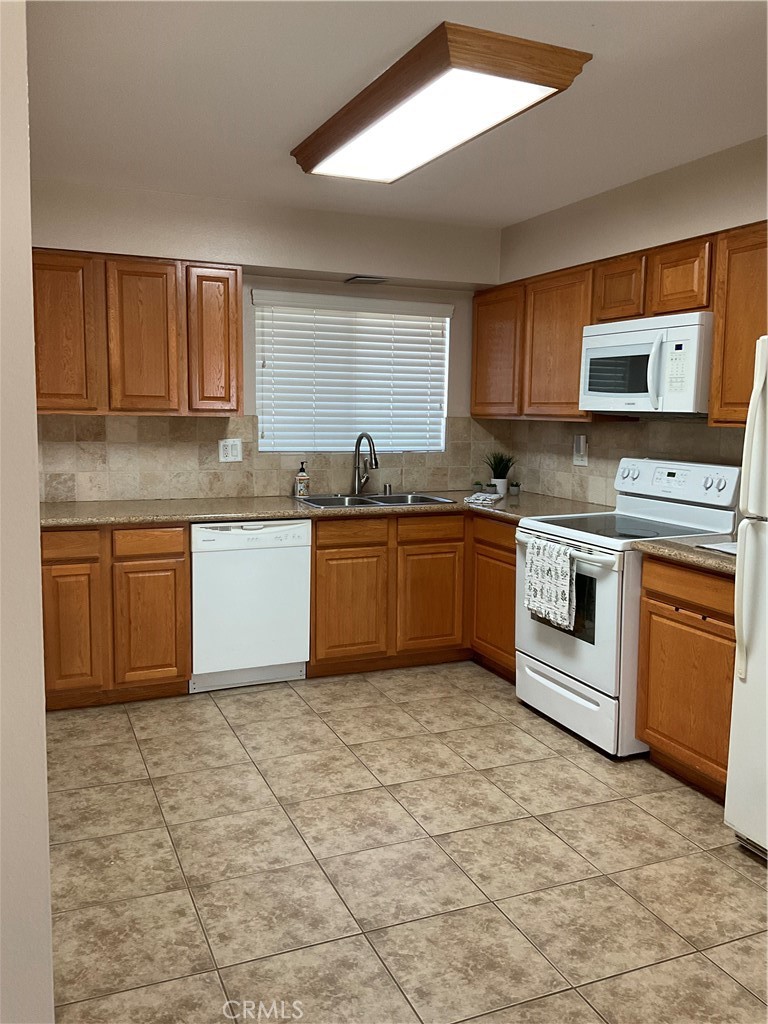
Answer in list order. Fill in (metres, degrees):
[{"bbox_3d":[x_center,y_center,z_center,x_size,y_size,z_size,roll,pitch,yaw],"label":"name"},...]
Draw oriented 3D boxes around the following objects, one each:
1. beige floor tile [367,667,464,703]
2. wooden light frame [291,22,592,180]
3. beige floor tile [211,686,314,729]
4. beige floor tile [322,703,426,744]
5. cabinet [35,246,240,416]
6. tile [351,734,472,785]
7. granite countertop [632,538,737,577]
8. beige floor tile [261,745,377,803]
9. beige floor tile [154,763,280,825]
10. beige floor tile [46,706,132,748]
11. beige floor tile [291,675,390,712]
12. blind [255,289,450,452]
[{"bbox_3d":[0.162,0.911,4.441,0.402,0.010,0.404,-2,8,-23],"label":"beige floor tile"},{"bbox_3d":[0.114,-1.347,2.982,0.483,0.083,1.328,-2,8,-23],"label":"wooden light frame"},{"bbox_3d":[-0.585,0.941,4.125,0.402,0.010,0.404,-2,8,-23],"label":"beige floor tile"},{"bbox_3d":[-0.048,0.973,3.903,0.402,0.010,0.402,-2,8,-23],"label":"beige floor tile"},{"bbox_3d":[-1.295,-0.885,4.386,1.085,0.771,0.319,-2,8,-23],"label":"cabinet"},{"bbox_3d":[0.107,1.024,3.538,0.402,0.010,0.404,-2,8,-23],"label":"tile"},{"bbox_3d":[1.432,0.164,3.313,0.650,0.037,0.581,-2,8,-23],"label":"granite countertop"},{"bbox_3d":[-0.266,1.039,3.380,0.402,0.010,0.404,-2,8,-23],"label":"beige floor tile"},{"bbox_3d":[-0.637,1.052,3.217,0.402,0.010,0.402,-2,8,-23],"label":"beige floor tile"},{"bbox_3d":[-1.333,0.970,3.809,0.402,0.010,0.404,-2,8,-23],"label":"beige floor tile"},{"bbox_3d":[-0.206,0.923,4.273,0.402,0.010,0.402,-2,8,-23],"label":"beige floor tile"},{"bbox_3d":[-0.162,-0.790,4.974,1.230,0.889,0.081,-2,8,-23],"label":"blind"}]

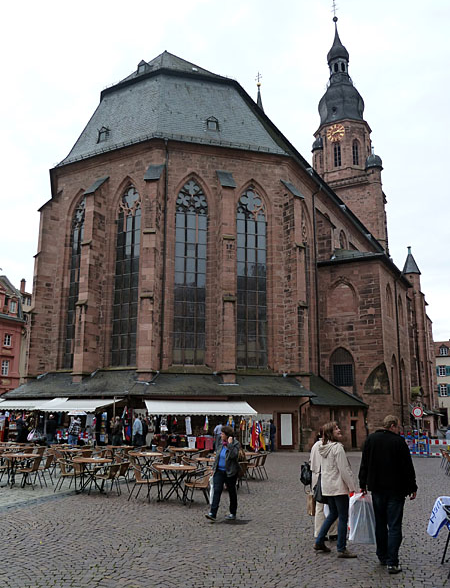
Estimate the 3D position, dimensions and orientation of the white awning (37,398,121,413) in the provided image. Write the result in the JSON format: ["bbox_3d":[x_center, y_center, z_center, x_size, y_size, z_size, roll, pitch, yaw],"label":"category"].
[{"bbox_3d":[-7.980,6.041,27.964,4.600,0.740,1.950,-7,-15,27],"label":"white awning"}]

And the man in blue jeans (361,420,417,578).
[{"bbox_3d":[1.947,2.422,6.409,0.630,1.800,0.430,-2,-12,12],"label":"man in blue jeans"}]

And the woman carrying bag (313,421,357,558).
[{"bbox_3d":[1.440,2.594,7.004,0.500,1.690,0.480,-12,-17,44],"label":"woman carrying bag"}]

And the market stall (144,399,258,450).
[{"bbox_3d":[-1.246,6.918,26.498,5.640,2.780,2.100,3,-13,-15],"label":"market stall"}]

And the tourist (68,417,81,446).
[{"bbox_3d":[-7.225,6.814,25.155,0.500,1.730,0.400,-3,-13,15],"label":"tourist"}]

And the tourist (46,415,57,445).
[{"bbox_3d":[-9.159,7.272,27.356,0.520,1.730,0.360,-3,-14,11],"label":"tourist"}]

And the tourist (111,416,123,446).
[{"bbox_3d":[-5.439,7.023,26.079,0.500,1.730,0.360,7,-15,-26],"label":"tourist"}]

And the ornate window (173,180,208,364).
[{"bbox_3d":[-2.170,-1.637,32.868,2.120,12.150,0.400,4,-14,-16],"label":"ornate window"}]

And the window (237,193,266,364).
[{"bbox_3d":[1.715,-1.188,33.653,2.040,11.930,0.400,3,-13,-15],"label":"window"}]

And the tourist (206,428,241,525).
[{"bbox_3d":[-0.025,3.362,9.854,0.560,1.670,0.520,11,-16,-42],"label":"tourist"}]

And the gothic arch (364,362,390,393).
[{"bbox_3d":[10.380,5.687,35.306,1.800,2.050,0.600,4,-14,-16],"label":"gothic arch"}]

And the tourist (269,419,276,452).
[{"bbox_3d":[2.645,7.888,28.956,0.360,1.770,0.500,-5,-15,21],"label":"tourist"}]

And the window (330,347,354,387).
[{"bbox_3d":[8.220,5.177,36.511,1.680,3.050,0.400,-7,-15,27],"label":"window"}]

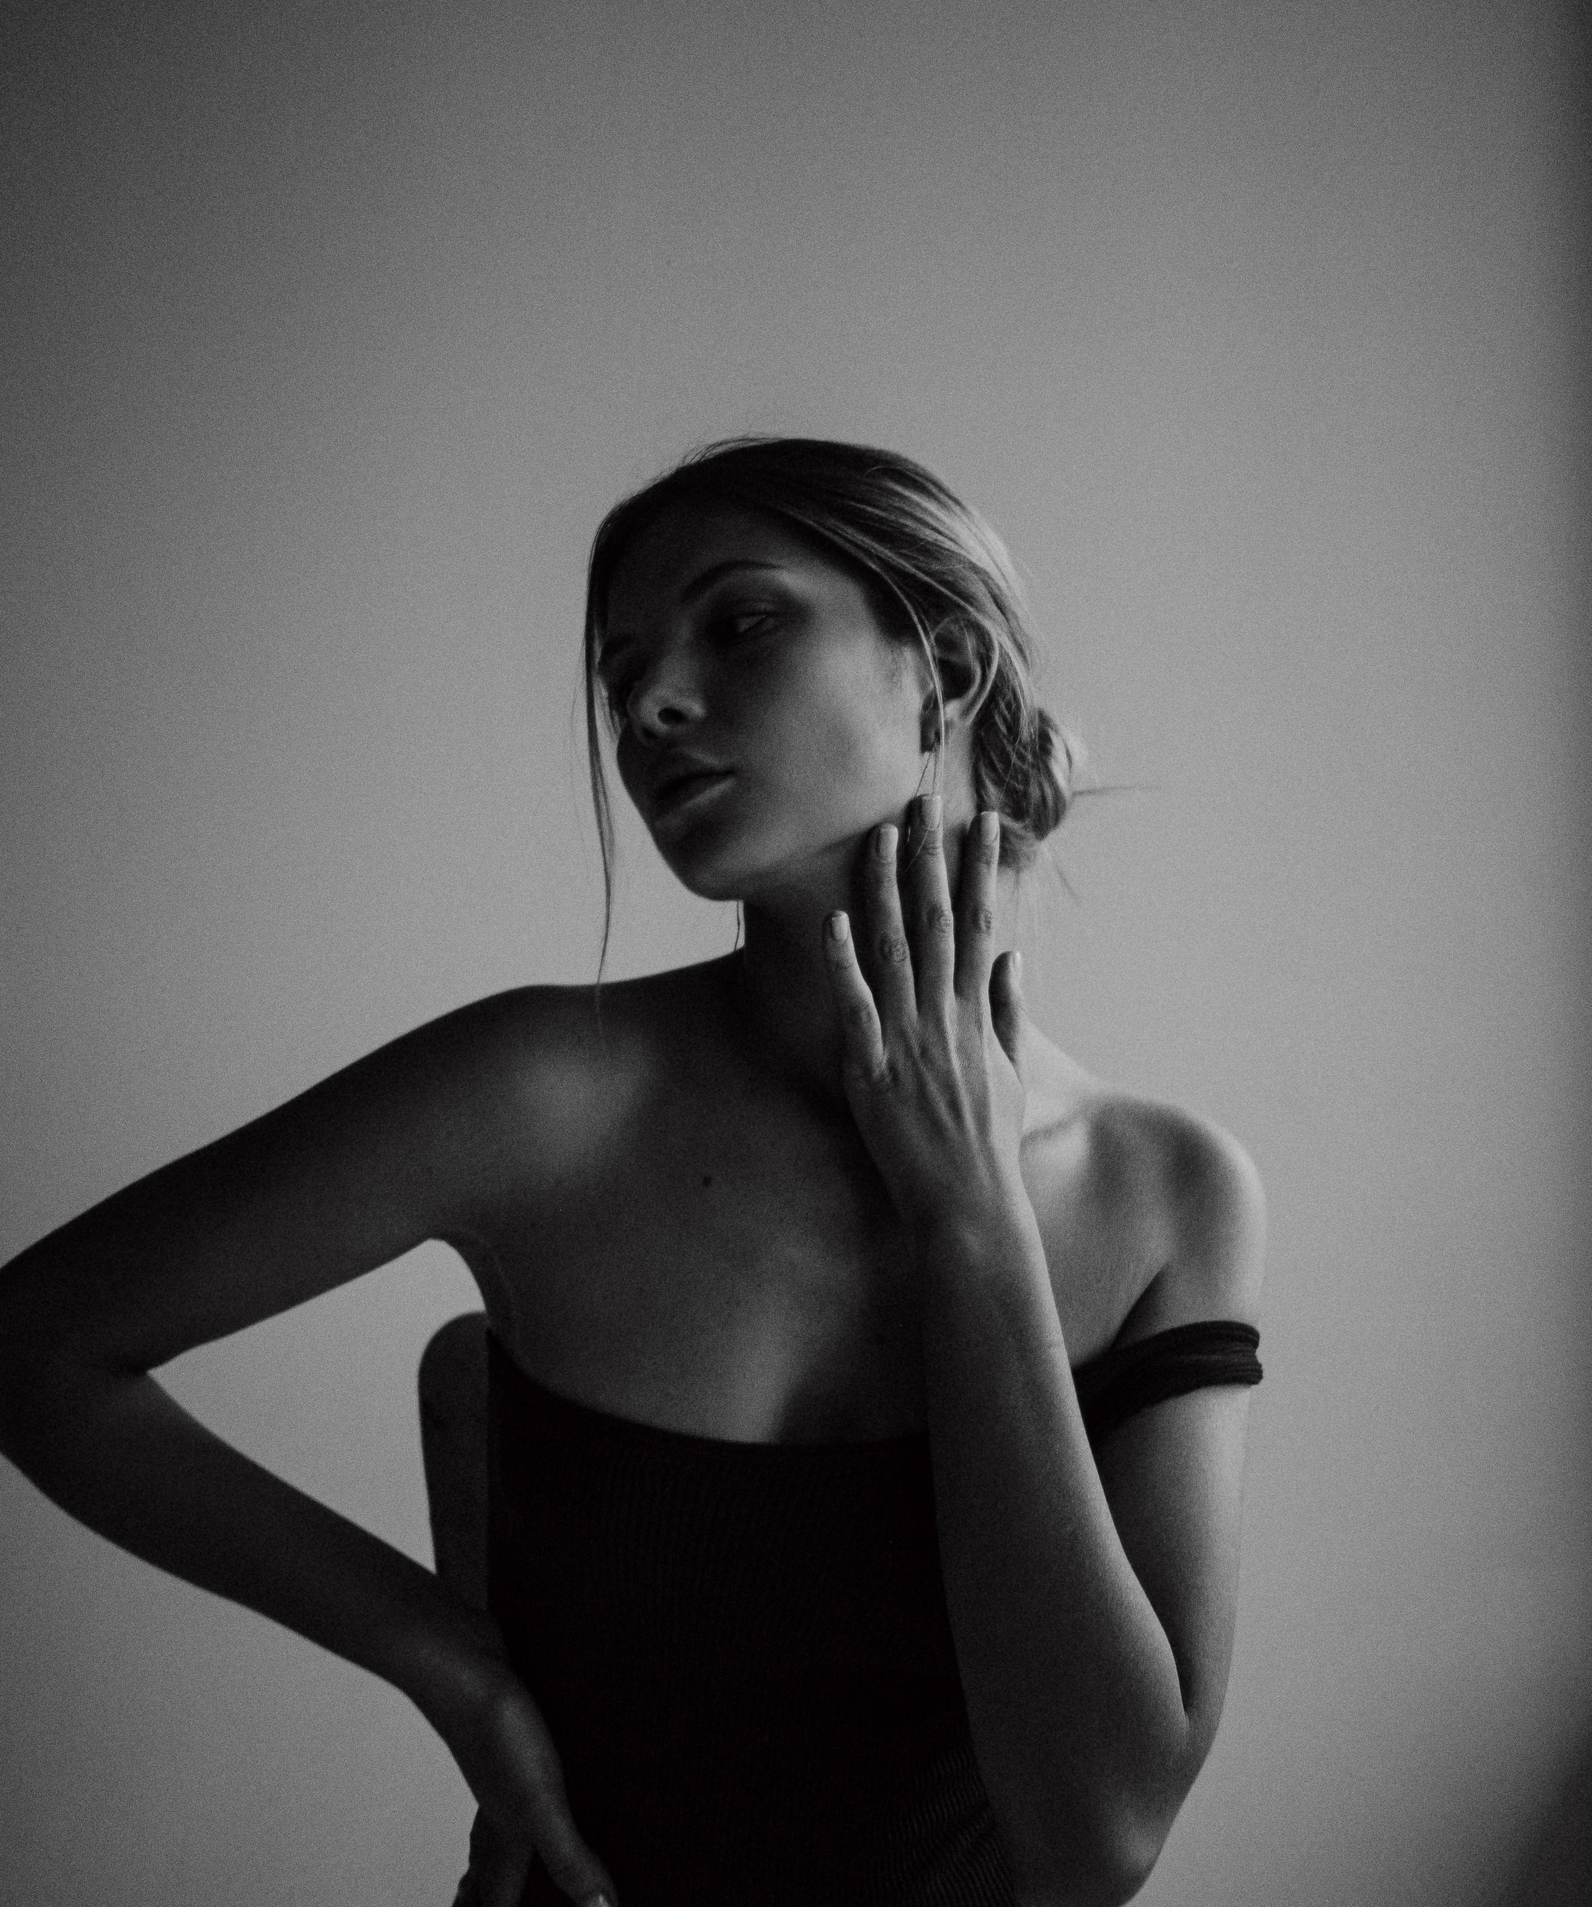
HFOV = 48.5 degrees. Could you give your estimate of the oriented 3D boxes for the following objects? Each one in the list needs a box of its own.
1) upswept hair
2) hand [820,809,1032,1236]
[{"bbox_3d":[0.020,-0.130,0.880,0.180,0.240,0.230,-20,-11,40],"label":"upswept hair"},{"bbox_3d":[0.058,0.030,0.785,0.088,0.190,0.055,-6,-7,3],"label":"hand"}]

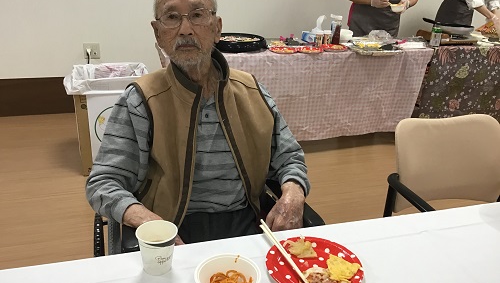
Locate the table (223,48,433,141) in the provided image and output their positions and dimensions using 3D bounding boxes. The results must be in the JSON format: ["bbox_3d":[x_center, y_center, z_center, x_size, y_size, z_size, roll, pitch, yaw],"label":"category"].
[{"bbox_3d":[0.313,-0.343,3.219,1.840,0.700,0.500,-5,23,-17],"label":"table"}]

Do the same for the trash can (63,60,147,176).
[{"bbox_3d":[-0.822,-0.146,2.761,0.450,0.590,0.340,-5,24,-19],"label":"trash can"}]

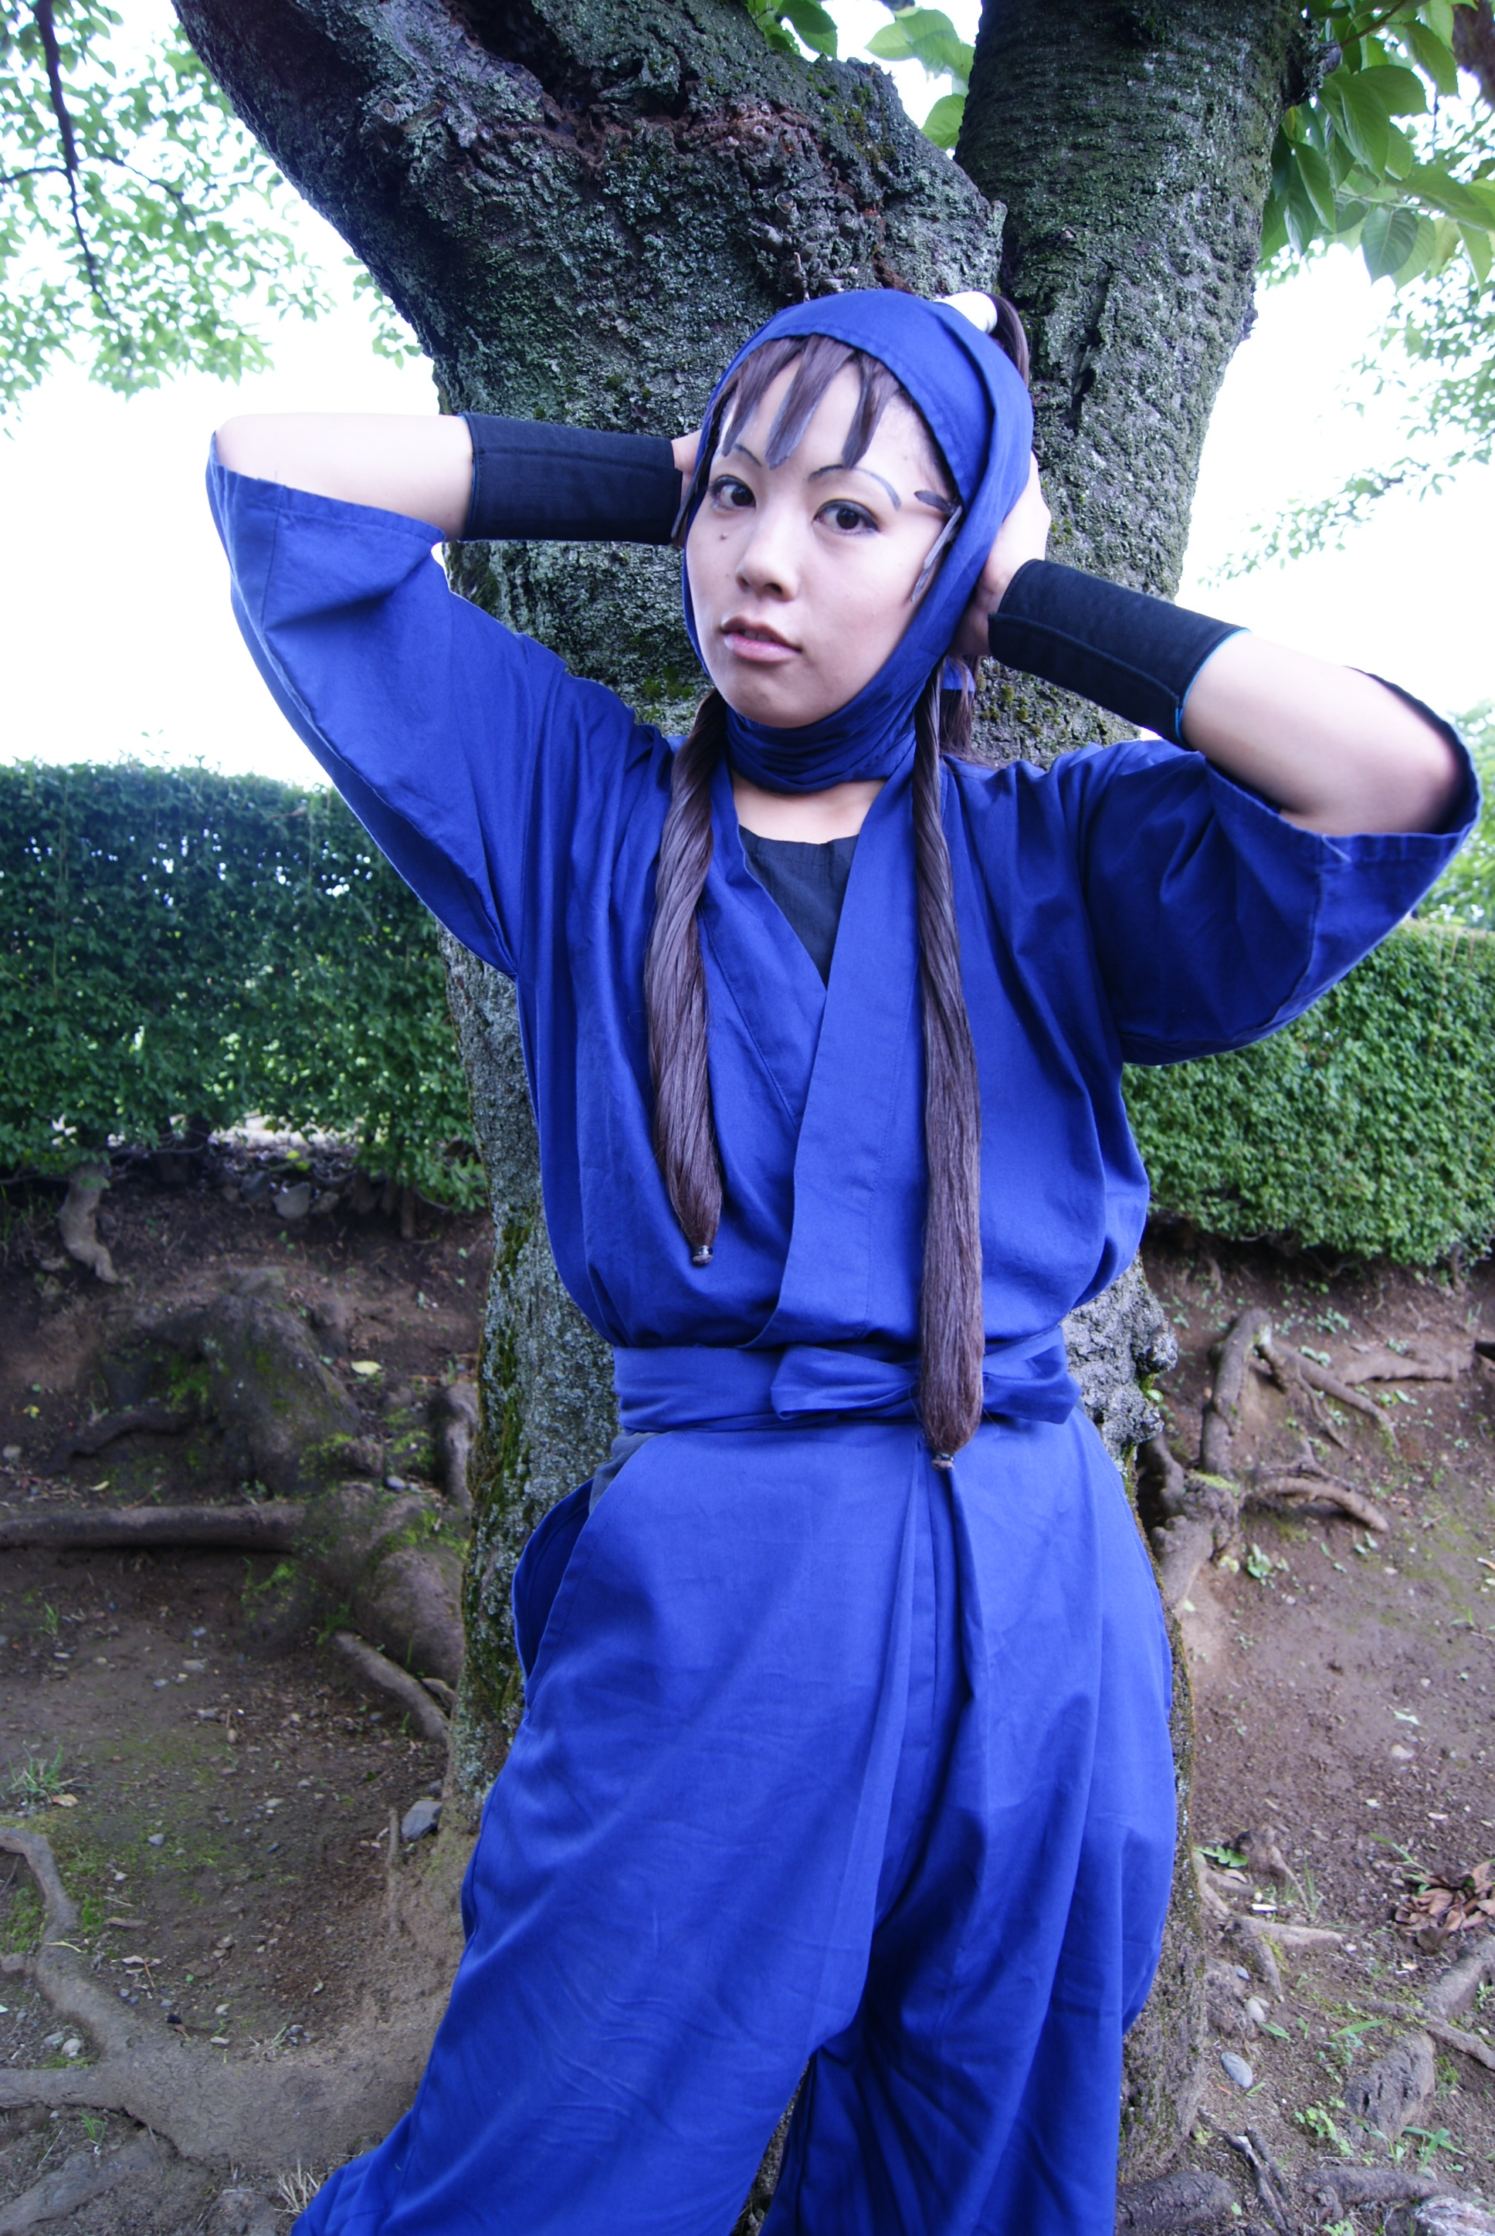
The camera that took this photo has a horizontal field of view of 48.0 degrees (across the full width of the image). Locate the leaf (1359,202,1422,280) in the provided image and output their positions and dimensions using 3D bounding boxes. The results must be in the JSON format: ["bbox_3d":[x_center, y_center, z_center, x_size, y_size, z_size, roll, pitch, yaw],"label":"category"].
[{"bbox_3d":[0.614,-0.837,1.600,0.055,0.083,0.025,12,-17,10],"label":"leaf"}]

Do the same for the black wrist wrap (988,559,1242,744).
[{"bbox_3d":[0.194,-0.253,0.897,0.124,0.064,0.058,28,0,22],"label":"black wrist wrap"}]

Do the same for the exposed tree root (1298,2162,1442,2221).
[{"bbox_3d":[0.589,1.017,1.590,0.140,0.045,0.060,2,8,9],"label":"exposed tree root"}]

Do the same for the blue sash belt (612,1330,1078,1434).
[{"bbox_3d":[0.057,0.154,0.985,0.275,0.062,0.200,0,-2,-6],"label":"blue sash belt"}]

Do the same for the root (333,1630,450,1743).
[{"bbox_3d":[-0.496,0.787,2.325,0.080,0.070,0.340,-5,10,-38],"label":"root"}]

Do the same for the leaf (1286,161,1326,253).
[{"bbox_3d":[0.532,-0.868,1.600,0.042,0.090,0.030,-4,-12,12],"label":"leaf"}]

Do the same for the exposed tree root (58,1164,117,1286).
[{"bbox_3d":[-1.532,0.245,3.900,0.130,0.250,0.170,1,8,0],"label":"exposed tree root"}]

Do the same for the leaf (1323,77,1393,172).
[{"bbox_3d":[0.581,-0.947,1.600,0.056,0.105,0.035,-15,-19,7],"label":"leaf"}]

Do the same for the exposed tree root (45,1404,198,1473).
[{"bbox_3d":[-1.188,0.607,3.200,0.272,0.100,0.120,-3,9,-25],"label":"exposed tree root"}]

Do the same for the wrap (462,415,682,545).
[{"bbox_3d":[-0.094,-0.347,0.920,0.120,0.064,0.058,-2,0,-15],"label":"wrap"}]

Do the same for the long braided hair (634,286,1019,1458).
[{"bbox_3d":[0.049,-0.127,0.925,0.215,0.630,0.200,2,8,3],"label":"long braided hair"}]

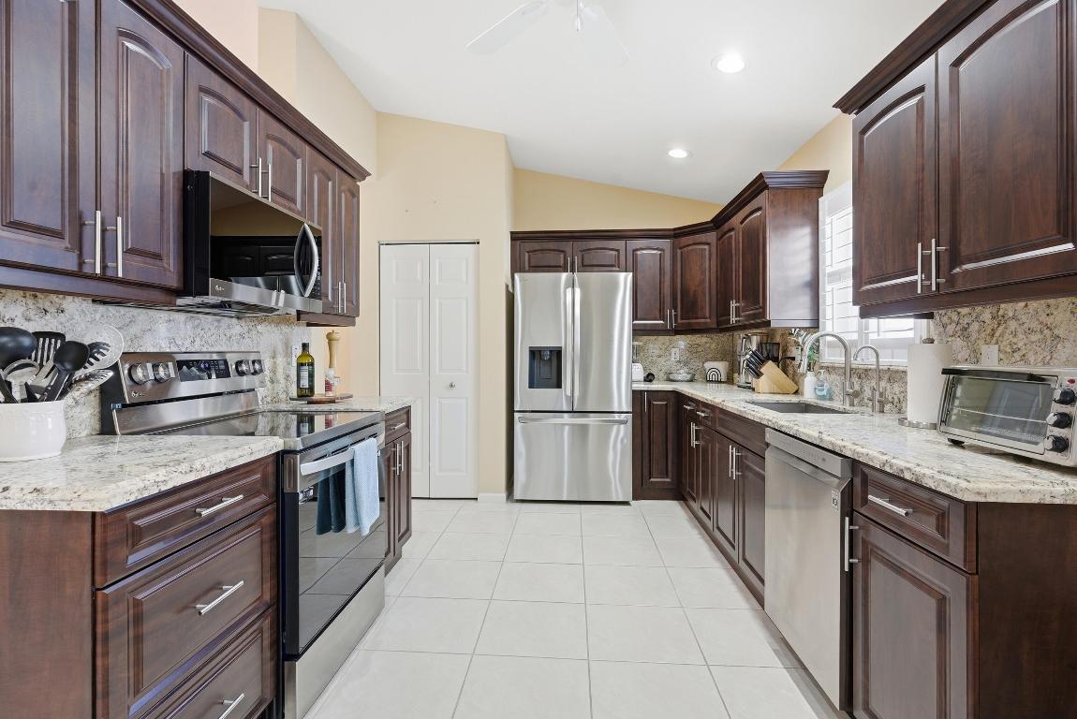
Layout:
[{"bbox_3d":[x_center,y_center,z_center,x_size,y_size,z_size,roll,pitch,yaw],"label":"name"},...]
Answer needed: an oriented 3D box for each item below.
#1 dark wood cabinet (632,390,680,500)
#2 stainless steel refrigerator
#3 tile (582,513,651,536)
[{"bbox_3d":[0.953,0.689,4.323,0.373,0.887,0.600,0,1,4],"label":"dark wood cabinet"},{"bbox_3d":[0.288,0.237,4.274,0.908,1.795,0.810,0,1,4],"label":"stainless steel refrigerator"},{"bbox_3d":[0.530,1.155,3.528,0.451,0.010,0.451,0,0,4],"label":"tile"}]

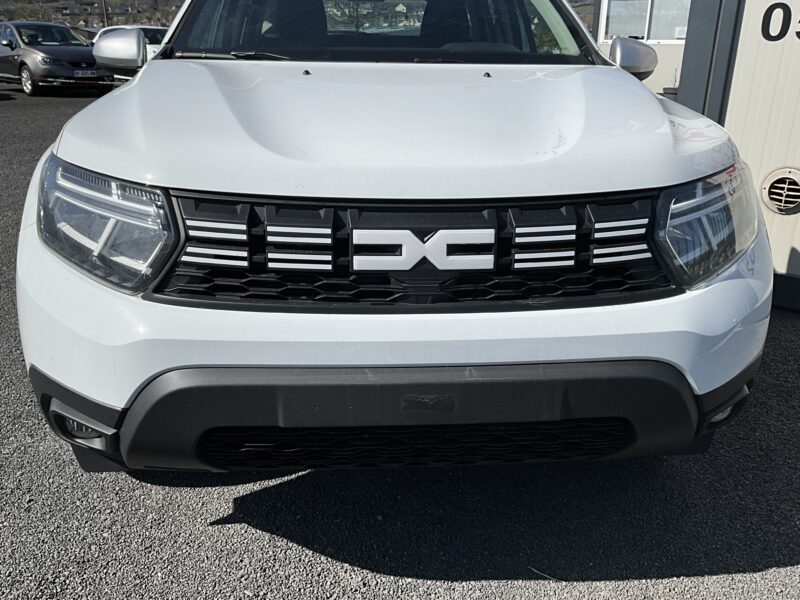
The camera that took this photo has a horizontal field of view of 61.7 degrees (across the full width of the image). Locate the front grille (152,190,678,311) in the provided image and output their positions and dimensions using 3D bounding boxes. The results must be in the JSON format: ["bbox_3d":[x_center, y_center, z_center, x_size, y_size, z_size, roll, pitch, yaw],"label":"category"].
[{"bbox_3d":[0.047,-0.104,1.361,1.070,0.225,0.130,-1,21,-5],"label":"front grille"}]

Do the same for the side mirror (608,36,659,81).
[{"bbox_3d":[0.864,-0.897,2.521,0.215,0.170,0.150,-1,21,-5],"label":"side mirror"}]

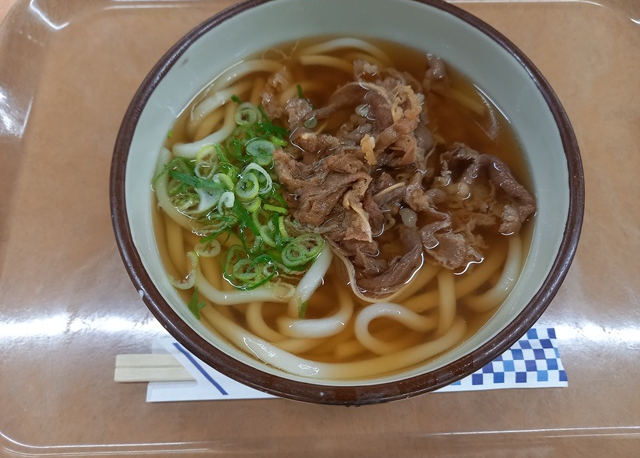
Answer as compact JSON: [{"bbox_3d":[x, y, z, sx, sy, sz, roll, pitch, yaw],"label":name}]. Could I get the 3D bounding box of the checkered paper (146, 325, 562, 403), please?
[{"bbox_3d":[0.016,0.060,0.209,0.189,0.006,0.027,-2,69,1],"label":"checkered paper"}]

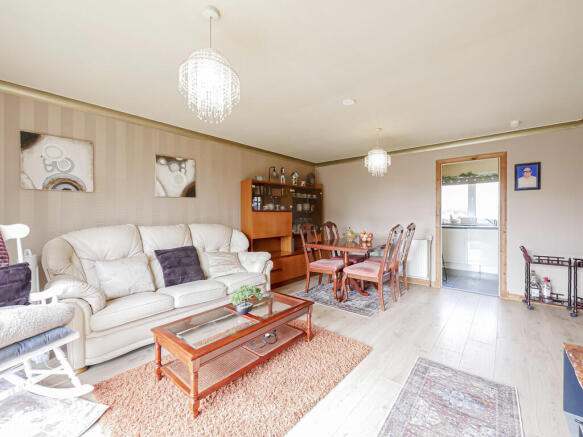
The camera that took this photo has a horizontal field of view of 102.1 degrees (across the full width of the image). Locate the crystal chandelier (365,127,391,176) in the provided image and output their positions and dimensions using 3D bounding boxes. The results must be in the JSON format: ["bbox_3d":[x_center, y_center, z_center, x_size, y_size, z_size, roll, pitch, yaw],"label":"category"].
[{"bbox_3d":[1.183,-0.879,3.170,0.345,0.620,0.345,0,1,41],"label":"crystal chandelier"}]

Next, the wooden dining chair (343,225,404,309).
[{"bbox_3d":[1.087,0.617,3.159,0.660,1.040,0.470,0,1,41],"label":"wooden dining chair"}]

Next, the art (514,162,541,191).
[{"bbox_3d":[3.107,-0.553,3.098,0.245,0.360,0.030,0,1,41],"label":"art"}]

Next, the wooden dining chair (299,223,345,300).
[{"bbox_3d":[0.546,0.615,3.611,0.660,1.040,0.480,0,1,41],"label":"wooden dining chair"}]

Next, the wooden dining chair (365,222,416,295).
[{"bbox_3d":[1.538,0.611,3.668,0.660,1.030,0.470,0,1,41],"label":"wooden dining chair"}]

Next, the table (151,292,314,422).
[{"bbox_3d":[-0.395,0.966,1.925,0.550,0.380,1.150,0,1,41],"label":"table"}]

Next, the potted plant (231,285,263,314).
[{"bbox_3d":[-0.401,0.686,1.977,0.210,0.200,0.230,0,1,41],"label":"potted plant"}]

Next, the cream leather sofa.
[{"bbox_3d":[-1.215,0.627,2.725,0.800,1.070,2.170,0,1,41],"label":"cream leather sofa"}]

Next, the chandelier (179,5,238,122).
[{"bbox_3d":[-0.440,-0.840,1.302,0.340,0.620,0.340,0,1,41],"label":"chandelier"}]

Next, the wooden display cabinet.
[{"bbox_3d":[-0.075,0.260,4.319,0.350,1.740,1.890,0,1,41],"label":"wooden display cabinet"}]

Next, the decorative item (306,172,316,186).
[{"bbox_3d":[0.416,-0.782,4.930,0.170,0.310,0.190,0,1,41],"label":"decorative item"}]

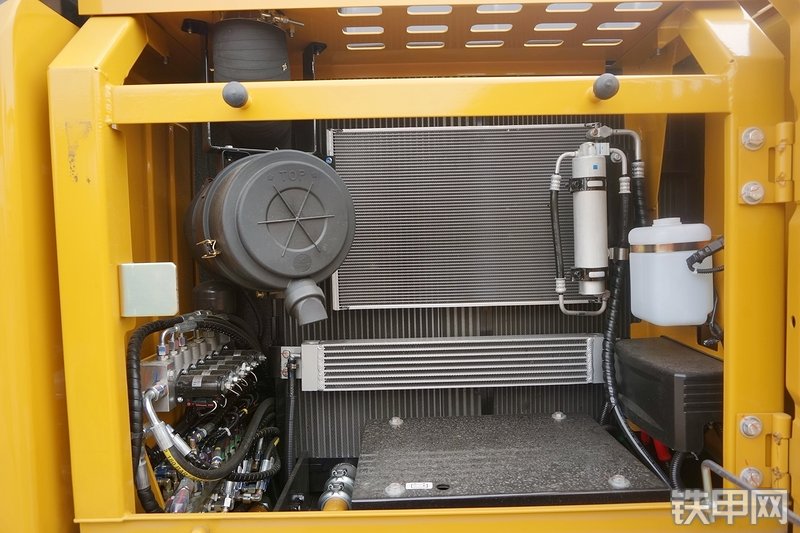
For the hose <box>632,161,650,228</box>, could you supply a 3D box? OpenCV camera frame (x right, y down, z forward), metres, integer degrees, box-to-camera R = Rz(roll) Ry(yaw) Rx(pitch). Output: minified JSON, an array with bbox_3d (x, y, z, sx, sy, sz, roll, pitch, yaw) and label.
[{"bbox_3d":[0.478,-0.134,1.055,0.034,0.120,0.030,-1,2,0],"label":"hose"}]

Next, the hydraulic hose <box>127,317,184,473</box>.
[{"bbox_3d":[-0.402,0.208,0.870,0.098,0.260,0.100,-1,2,0],"label":"hydraulic hose"}]

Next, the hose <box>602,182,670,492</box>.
[{"bbox_3d":[0.415,0.088,0.940,0.070,0.510,0.230,-1,2,0],"label":"hose"}]

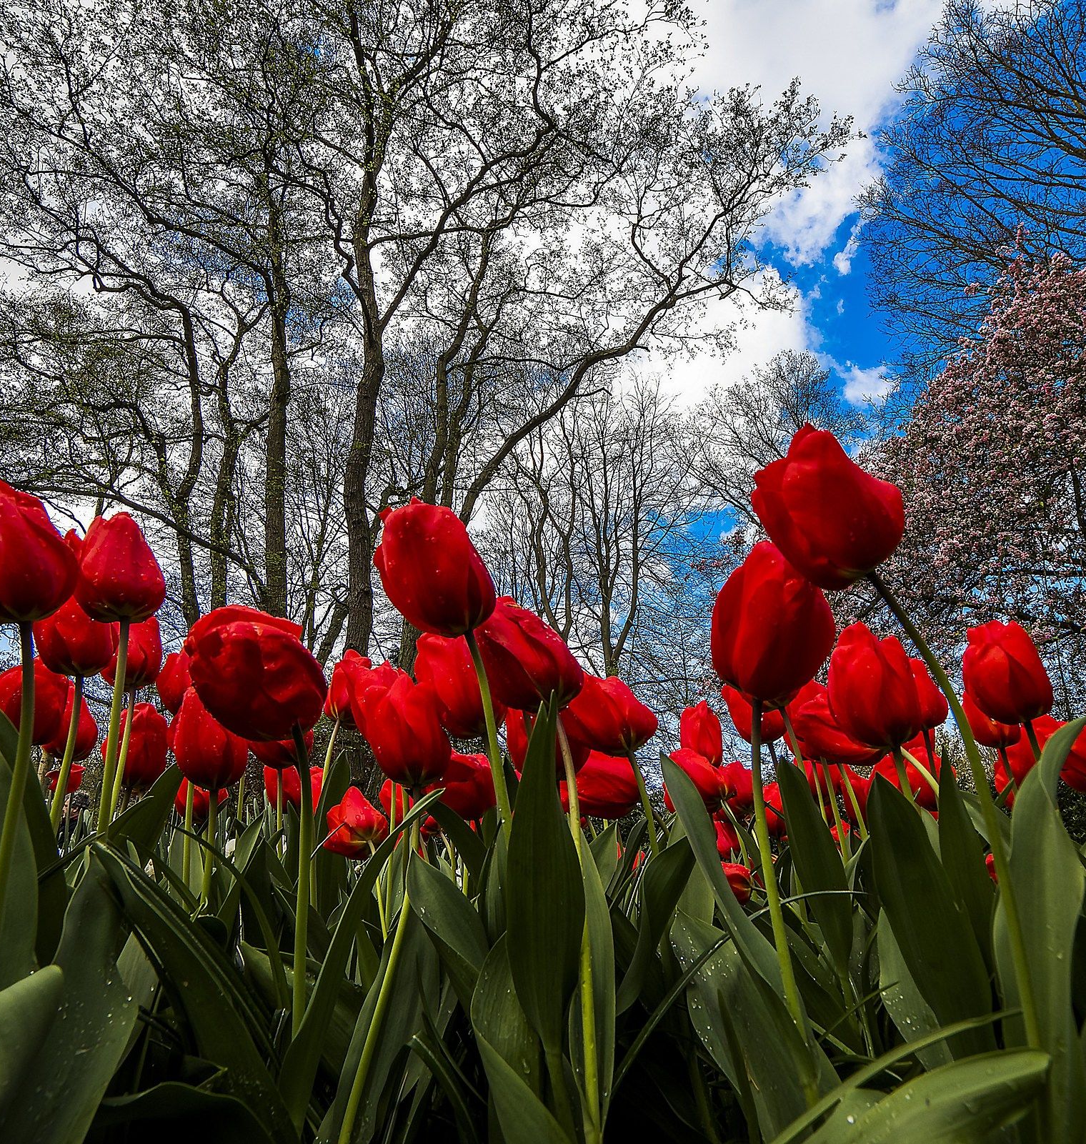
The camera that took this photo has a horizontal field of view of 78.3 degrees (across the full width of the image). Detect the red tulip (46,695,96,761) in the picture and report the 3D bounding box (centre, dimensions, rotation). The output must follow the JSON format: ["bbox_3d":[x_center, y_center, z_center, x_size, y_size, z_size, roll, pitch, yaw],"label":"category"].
[{"bbox_3d":[-0.479,0.153,0.675,0.051,0.072,0.051,-13,-18,0],"label":"red tulip"}]

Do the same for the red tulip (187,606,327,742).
[{"bbox_3d":[-0.151,0.054,0.351,0.065,0.068,0.065,-33,-7,-24],"label":"red tulip"}]

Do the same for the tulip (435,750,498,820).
[{"bbox_3d":[-0.082,0.216,0.680,0.065,0.067,0.065,-28,-15,0],"label":"tulip"}]

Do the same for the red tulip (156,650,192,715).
[{"bbox_3d":[-0.371,0.115,0.694,0.053,0.068,0.053,-13,-18,0],"label":"red tulip"}]

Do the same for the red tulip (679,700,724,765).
[{"bbox_3d":[0.165,0.170,0.699,0.045,0.068,0.045,-8,-21,11],"label":"red tulip"}]

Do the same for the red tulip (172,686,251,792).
[{"bbox_3d":[-0.244,0.122,0.491,0.054,0.074,0.054,-14,-18,0],"label":"red tulip"}]

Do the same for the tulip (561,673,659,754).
[{"bbox_3d":[0.051,0.113,0.531,0.079,0.055,0.055,41,0,17],"label":"tulip"}]

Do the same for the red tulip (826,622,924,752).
[{"bbox_3d":[0.198,0.068,0.399,0.053,0.075,0.053,-2,-18,0],"label":"red tulip"}]

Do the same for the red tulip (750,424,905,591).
[{"bbox_3d":[0.125,-0.029,0.296,0.057,0.076,0.057,-16,-26,0],"label":"red tulip"}]

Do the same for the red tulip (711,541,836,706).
[{"bbox_3d":[0.107,0.024,0.312,0.056,0.078,0.056,3,-18,0],"label":"red tulip"}]

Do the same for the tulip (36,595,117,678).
[{"bbox_3d":[-0.384,0.053,0.550,0.056,0.066,0.056,-4,-14,-35],"label":"tulip"}]

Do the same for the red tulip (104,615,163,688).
[{"bbox_3d":[-0.411,0.075,0.669,0.054,0.080,0.054,-7,-16,0],"label":"red tulip"}]

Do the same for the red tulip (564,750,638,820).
[{"bbox_3d":[0.056,0.195,0.617,0.065,0.060,0.060,25,-14,9],"label":"red tulip"}]

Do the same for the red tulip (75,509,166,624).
[{"bbox_3d":[-0.290,-0.002,0.459,0.056,0.070,0.056,-5,-14,-32],"label":"red tulip"}]

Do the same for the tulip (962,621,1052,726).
[{"bbox_3d":[0.337,0.074,0.488,0.056,0.070,0.056,-16,-25,32],"label":"tulip"}]

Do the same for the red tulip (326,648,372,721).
[{"bbox_3d":[-0.196,0.118,0.695,0.057,0.076,0.057,10,-22,0],"label":"red tulip"}]

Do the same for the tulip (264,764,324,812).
[{"bbox_3d":[-0.289,0.246,0.776,0.064,0.068,0.064,-10,-17,0],"label":"tulip"}]

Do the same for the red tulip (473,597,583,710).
[{"bbox_3d":[-0.010,0.045,0.378,0.061,0.068,0.061,-23,-19,0],"label":"red tulip"}]

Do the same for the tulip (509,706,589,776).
[{"bbox_3d":[0.004,0.098,0.437,0.056,0.071,0.056,-7,-18,0],"label":"tulip"}]

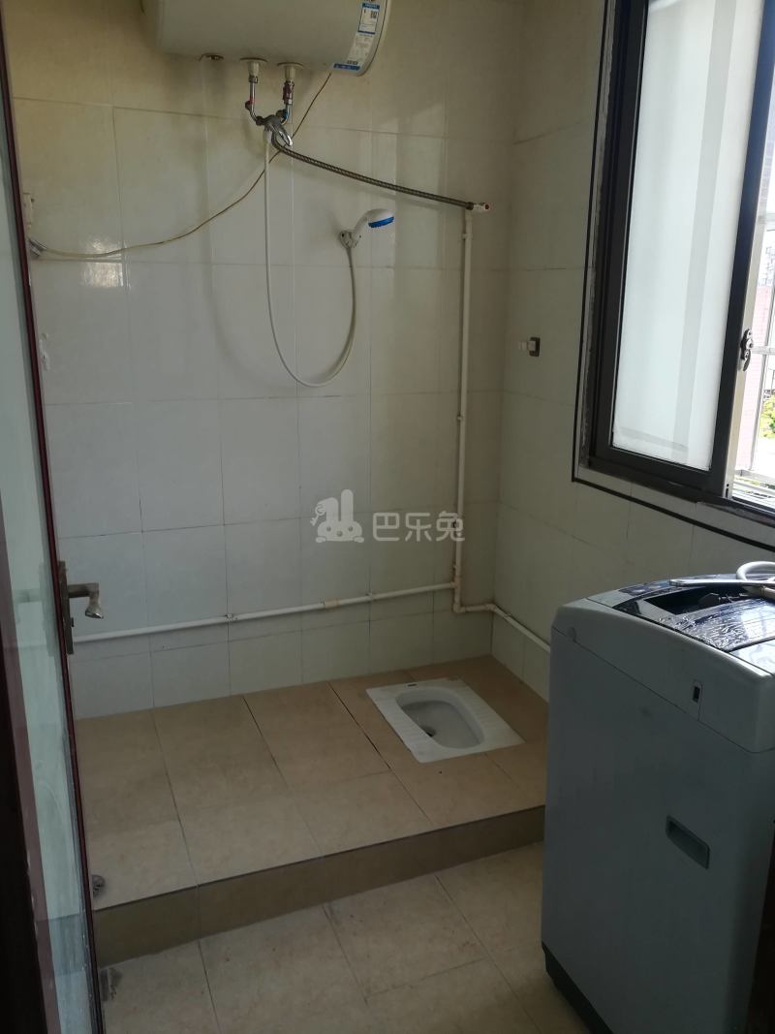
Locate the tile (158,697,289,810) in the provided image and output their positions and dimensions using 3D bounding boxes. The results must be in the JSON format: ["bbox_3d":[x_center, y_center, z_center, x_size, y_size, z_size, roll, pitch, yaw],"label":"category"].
[{"bbox_3d":[-0.517,0.699,2.340,0.297,0.010,0.605,-5,15,-21],"label":"tile"}]

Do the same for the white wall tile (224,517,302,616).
[{"bbox_3d":[-0.409,0.201,2.563,0.250,0.385,0.012,-5,16,-22],"label":"white wall tile"}]

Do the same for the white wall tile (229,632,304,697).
[{"bbox_3d":[-0.412,0.497,2.641,0.250,0.199,0.012,-5,16,-22],"label":"white wall tile"}]

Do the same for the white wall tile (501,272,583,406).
[{"bbox_3d":[0.494,-0.585,2.508,0.010,0.400,0.464,-4,15,-19],"label":"white wall tile"}]

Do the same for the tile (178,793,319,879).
[{"bbox_3d":[-0.352,0.801,1.942,0.297,0.010,0.281,-5,15,-21],"label":"tile"}]

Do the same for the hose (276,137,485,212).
[{"bbox_3d":[-0.016,-1.016,2.310,0.714,0.138,0.040,-9,17,-32],"label":"hose"}]

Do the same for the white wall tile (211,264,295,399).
[{"bbox_3d":[-0.402,-0.564,2.363,0.250,0.399,0.012,-5,16,-22],"label":"white wall tile"}]

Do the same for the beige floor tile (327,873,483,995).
[{"bbox_3d":[0.034,0.974,1.824,0.297,0.010,0.283,-5,15,-21],"label":"beige floor tile"}]

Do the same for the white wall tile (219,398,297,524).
[{"bbox_3d":[-0.406,-0.178,2.464,0.250,0.399,0.012,-5,16,-22],"label":"white wall tile"}]

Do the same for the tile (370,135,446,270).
[{"bbox_3d":[0.066,-0.997,2.487,0.252,0.400,0.010,-5,15,-21],"label":"tile"}]

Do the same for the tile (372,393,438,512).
[{"bbox_3d":[0.058,-0.222,2.680,0.251,0.399,0.010,-5,15,-21],"label":"tile"}]

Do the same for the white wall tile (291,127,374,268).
[{"bbox_3d":[-0.168,-0.976,2.396,0.252,0.400,0.010,-5,15,-21],"label":"white wall tile"}]

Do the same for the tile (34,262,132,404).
[{"bbox_3d":[-0.873,-0.524,2.219,0.252,0.400,0.010,-5,15,-21],"label":"tile"}]

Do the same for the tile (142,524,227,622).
[{"bbox_3d":[-0.645,0.229,2.505,0.251,0.399,0.010,-5,15,-21],"label":"tile"}]

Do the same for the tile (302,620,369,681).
[{"bbox_3d":[-0.182,0.482,2.766,0.252,0.206,0.010,-5,15,-21],"label":"tile"}]

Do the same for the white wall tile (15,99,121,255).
[{"bbox_3d":[-0.870,-0.914,2.122,0.251,0.399,0.010,-5,15,-21],"label":"white wall tile"}]

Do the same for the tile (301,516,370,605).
[{"bbox_3d":[-0.178,0.173,2.696,0.250,0.370,0.010,-5,15,-21],"label":"tile"}]

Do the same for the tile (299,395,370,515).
[{"bbox_3d":[-0.175,-0.202,2.605,0.250,0.400,0.010,-5,15,-21],"label":"tile"}]

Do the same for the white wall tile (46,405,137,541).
[{"bbox_3d":[-0.869,-0.134,2.281,0.250,0.399,0.012,-5,16,-22],"label":"white wall tile"}]

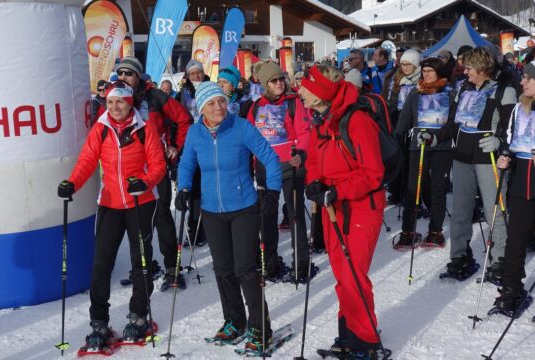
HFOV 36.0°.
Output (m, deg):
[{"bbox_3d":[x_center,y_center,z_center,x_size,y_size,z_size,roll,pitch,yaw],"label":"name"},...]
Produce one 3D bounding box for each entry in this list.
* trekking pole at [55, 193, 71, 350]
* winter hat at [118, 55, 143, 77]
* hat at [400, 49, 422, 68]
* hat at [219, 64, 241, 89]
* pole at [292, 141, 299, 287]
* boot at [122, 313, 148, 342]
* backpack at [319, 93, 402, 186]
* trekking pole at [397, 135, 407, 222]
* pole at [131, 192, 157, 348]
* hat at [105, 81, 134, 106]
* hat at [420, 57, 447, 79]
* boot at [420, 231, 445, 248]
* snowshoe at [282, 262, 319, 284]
[{"bbox_3d":[-1.238,0.553,5.043,0.090,1.100,0.090,6,11,9],"label":"trekking pole"},{"bbox_3d":[-1.028,-0.847,6.204,0.190,0.170,0.220,7,13,31],"label":"winter hat"},{"bbox_3d":[1.372,-1.153,7.850,0.190,0.190,0.220,4,10,30],"label":"hat"},{"bbox_3d":[-0.339,-0.923,7.347,0.180,0.190,0.210,7,12,41],"label":"hat"},{"bbox_3d":[0.207,0.277,6.093,0.050,1.110,0.055,-1,9,0],"label":"pole"},{"bbox_3d":[-0.843,0.949,5.300,0.115,0.165,0.270,4,10,25],"label":"boot"},{"bbox_3d":[0.623,-0.247,5.030,0.290,0.540,0.310,-14,14,-30],"label":"backpack"},{"bbox_3d":[1.376,-0.077,8.395,0.070,1.024,0.070,6,12,19],"label":"trekking pole"},{"bbox_3d":[-0.776,0.533,5.195,0.090,1.080,0.090,-5,7,0],"label":"pole"},{"bbox_3d":[-0.934,-0.546,5.200,0.180,0.160,0.200,0,9,10],"label":"hat"},{"bbox_3d":[1.475,-0.988,7.297,0.200,0.190,0.220,0,11,0],"label":"hat"},{"bbox_3d":[1.515,0.541,7.498,0.110,0.140,0.280,7,13,32],"label":"boot"},{"bbox_3d":[0.263,0.715,6.366,0.120,0.160,0.285,5,11,30],"label":"snowshoe"}]

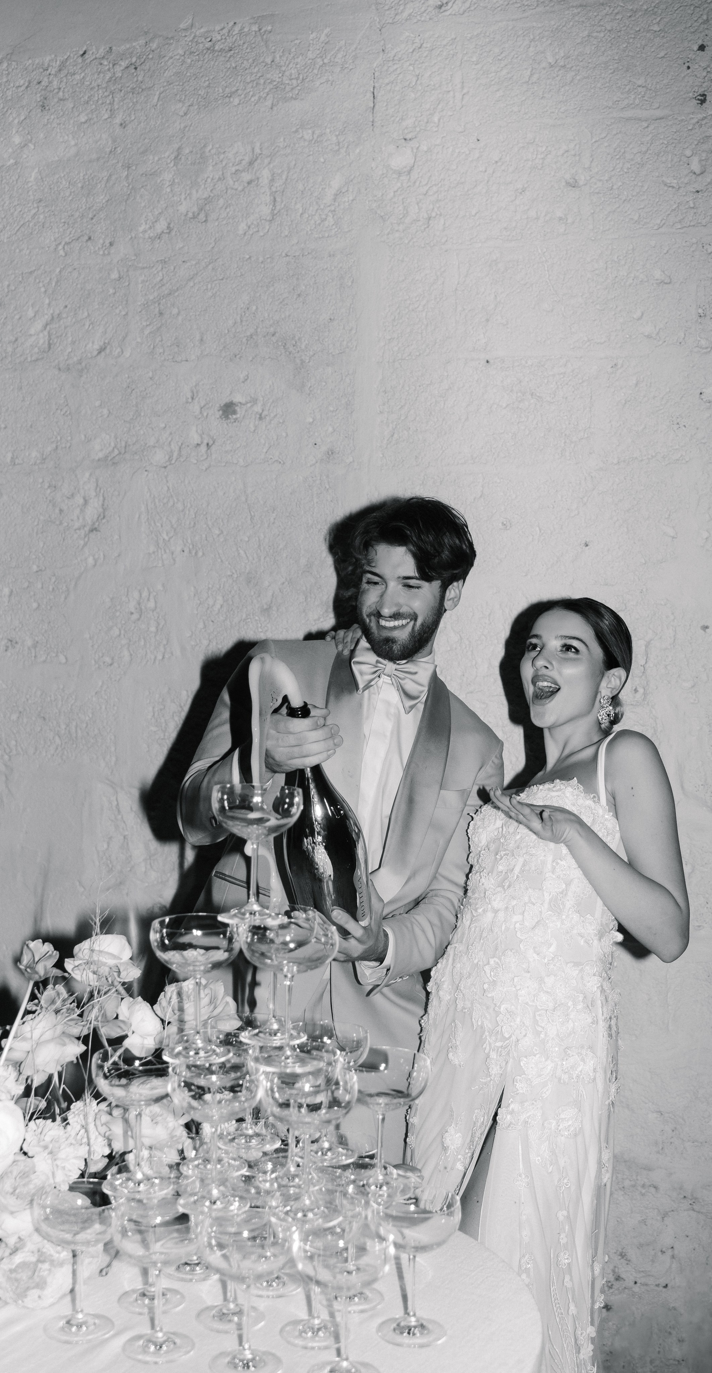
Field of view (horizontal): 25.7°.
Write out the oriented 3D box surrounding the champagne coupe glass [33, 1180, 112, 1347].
[{"bbox_3d":[-0.300,0.626,1.700,0.102,0.147,0.102,1,1,0],"label":"champagne coupe glass"}]

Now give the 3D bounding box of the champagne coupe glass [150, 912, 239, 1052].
[{"bbox_3d":[-0.175,0.333,1.726,0.102,0.147,0.102,1,1,0],"label":"champagne coupe glass"}]

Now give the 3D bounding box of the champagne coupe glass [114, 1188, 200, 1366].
[{"bbox_3d":[-0.208,0.628,1.655,0.102,0.147,0.102,1,1,0],"label":"champagne coupe glass"}]

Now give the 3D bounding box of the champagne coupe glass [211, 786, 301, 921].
[{"bbox_3d":[-0.113,0.186,1.752,0.102,0.147,0.102,1,1,0],"label":"champagne coupe glass"}]

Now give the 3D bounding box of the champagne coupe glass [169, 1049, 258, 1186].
[{"bbox_3d":[-0.147,0.466,1.632,0.099,0.142,0.099,1,2,0],"label":"champagne coupe glass"}]

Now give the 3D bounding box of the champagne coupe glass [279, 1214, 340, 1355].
[{"bbox_3d":[-0.043,0.609,1.641,0.099,0.142,0.099,1,2,0],"label":"champagne coupe glass"}]

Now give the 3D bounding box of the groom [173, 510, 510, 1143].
[{"bbox_3d":[-0.025,0.568,2.349,0.530,1.730,0.470,1,2,-5],"label":"groom"}]

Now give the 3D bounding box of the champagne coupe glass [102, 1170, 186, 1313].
[{"bbox_3d":[-0.230,0.625,1.774,0.102,0.147,0.102,1,1,0],"label":"champagne coupe glass"}]

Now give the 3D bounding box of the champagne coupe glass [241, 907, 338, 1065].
[{"bbox_3d":[-0.072,0.335,1.695,0.102,0.147,0.102,1,1,0],"label":"champagne coupe glass"}]

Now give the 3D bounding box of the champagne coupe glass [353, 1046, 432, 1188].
[{"bbox_3d":[0.028,0.468,1.672,0.099,0.142,0.099,1,2,0],"label":"champagne coupe glass"}]

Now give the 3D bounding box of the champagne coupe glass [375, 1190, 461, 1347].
[{"bbox_3d":[0.063,0.631,1.702,0.102,0.147,0.102,1,1,0],"label":"champagne coupe glass"}]

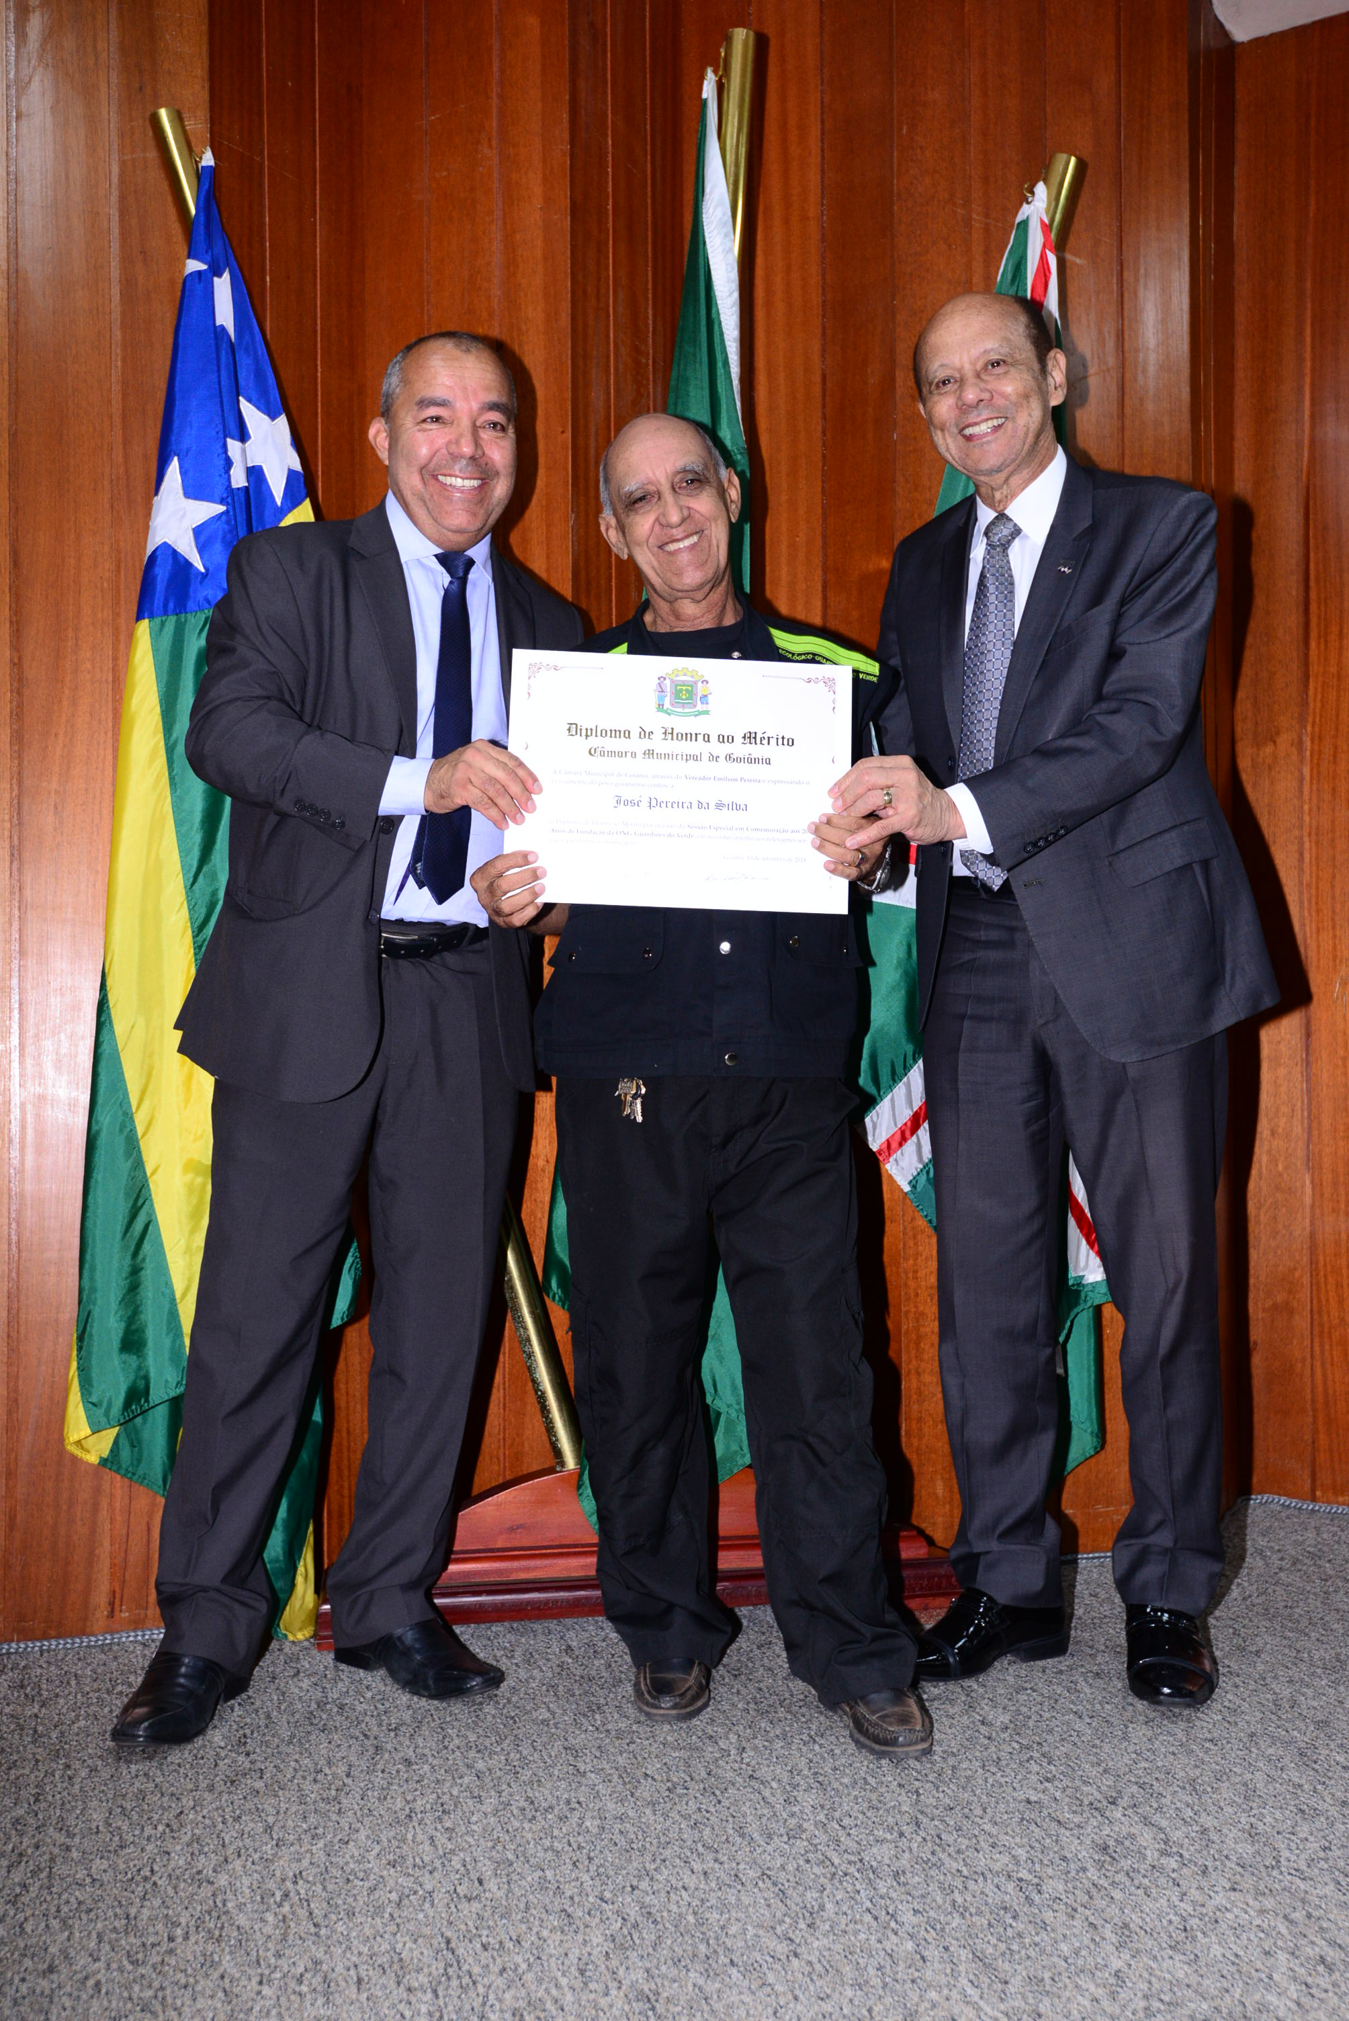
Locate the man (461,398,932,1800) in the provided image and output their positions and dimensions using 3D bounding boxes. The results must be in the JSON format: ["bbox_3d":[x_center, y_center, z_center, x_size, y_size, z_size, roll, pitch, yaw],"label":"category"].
[{"bbox_3d":[0.035,0.045,2.444,0.545,1.616,0.424,0,0,-7],"label":"man"}]

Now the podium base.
[{"bbox_3d":[-0.056,0.744,2.818,0.899,0.222,0.232,0,0,-12],"label":"podium base"}]

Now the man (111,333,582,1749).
[{"bbox_3d":[-0.387,-0.005,2.424,0.596,1.717,0.465,0,0,-25],"label":"man"}]

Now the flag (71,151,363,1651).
[{"bbox_3d":[-0.611,-0.151,2.616,0.414,1.970,0.202,0,0,-12],"label":"flag"}]

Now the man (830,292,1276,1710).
[{"bbox_3d":[0.460,-0.035,2.485,0.535,1.778,0.525,0,0,37],"label":"man"}]

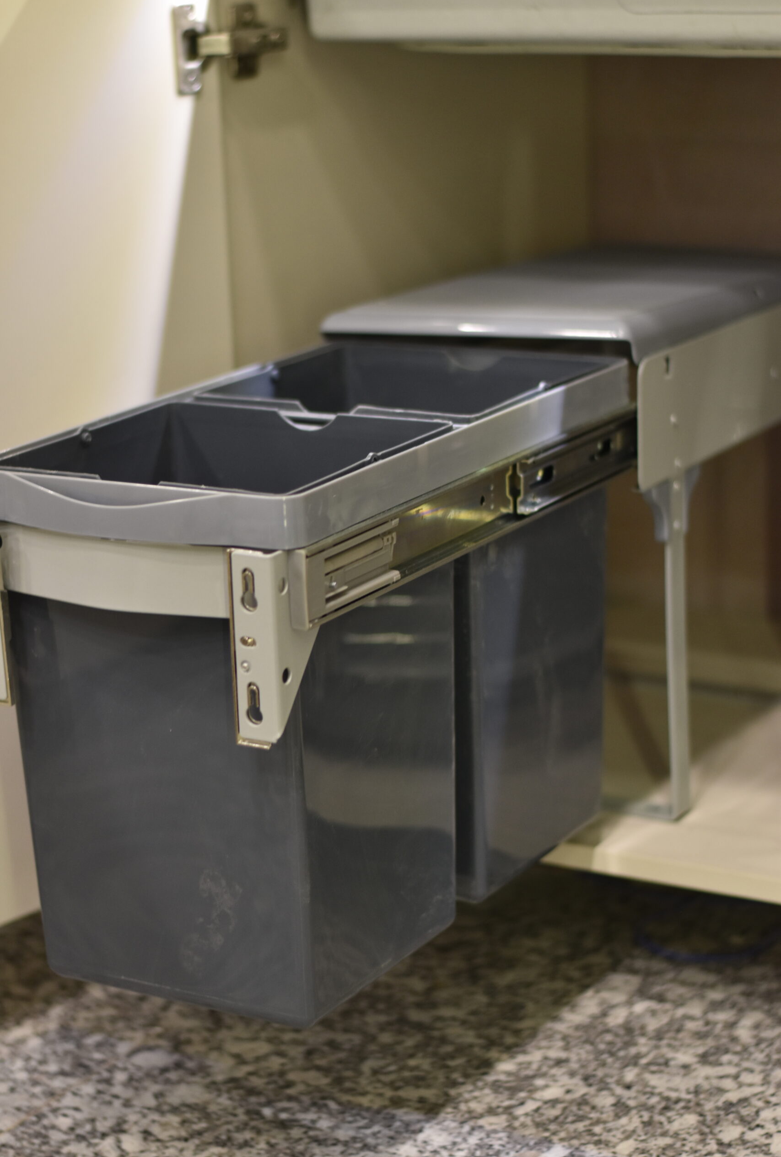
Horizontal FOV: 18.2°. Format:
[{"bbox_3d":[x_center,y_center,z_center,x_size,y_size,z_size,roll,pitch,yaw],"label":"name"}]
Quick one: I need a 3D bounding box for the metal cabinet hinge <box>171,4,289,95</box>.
[{"bbox_3d":[-0.112,-0.385,1.764,0.041,0.062,0.091,6,17,30],"label":"metal cabinet hinge"}]

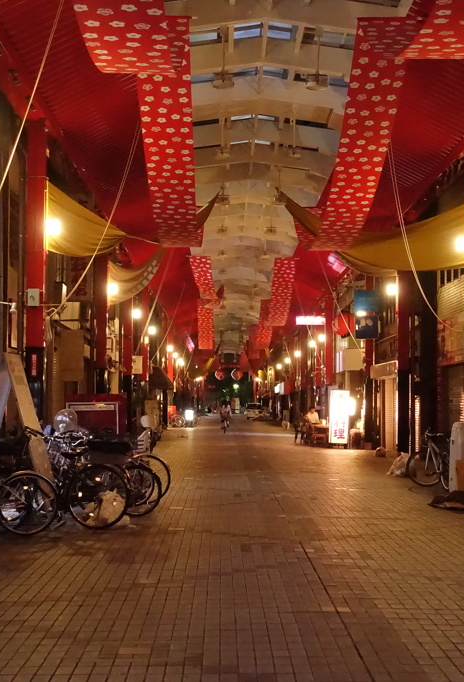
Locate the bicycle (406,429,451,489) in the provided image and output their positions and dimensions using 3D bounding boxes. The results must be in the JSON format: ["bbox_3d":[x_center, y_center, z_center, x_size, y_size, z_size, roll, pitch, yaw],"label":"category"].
[{"bbox_3d":[3.454,1.994,19.875,0.550,1.000,1.650,1,-3,-19],"label":"bicycle"}]

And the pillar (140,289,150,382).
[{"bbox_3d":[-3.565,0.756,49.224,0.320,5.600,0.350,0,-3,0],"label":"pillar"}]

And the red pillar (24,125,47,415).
[{"bbox_3d":[-3.283,-0.526,19.952,0.310,6.000,0.340,0,-3,0],"label":"red pillar"}]

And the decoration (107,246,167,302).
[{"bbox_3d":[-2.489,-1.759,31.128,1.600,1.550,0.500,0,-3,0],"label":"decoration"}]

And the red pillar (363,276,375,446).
[{"bbox_3d":[4.299,0.378,37.251,0.340,5.800,0.340,0,-3,0],"label":"red pillar"}]

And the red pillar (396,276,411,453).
[{"bbox_3d":[4.489,0.164,31.132,0.310,5.600,0.340,0,-3,0],"label":"red pillar"}]

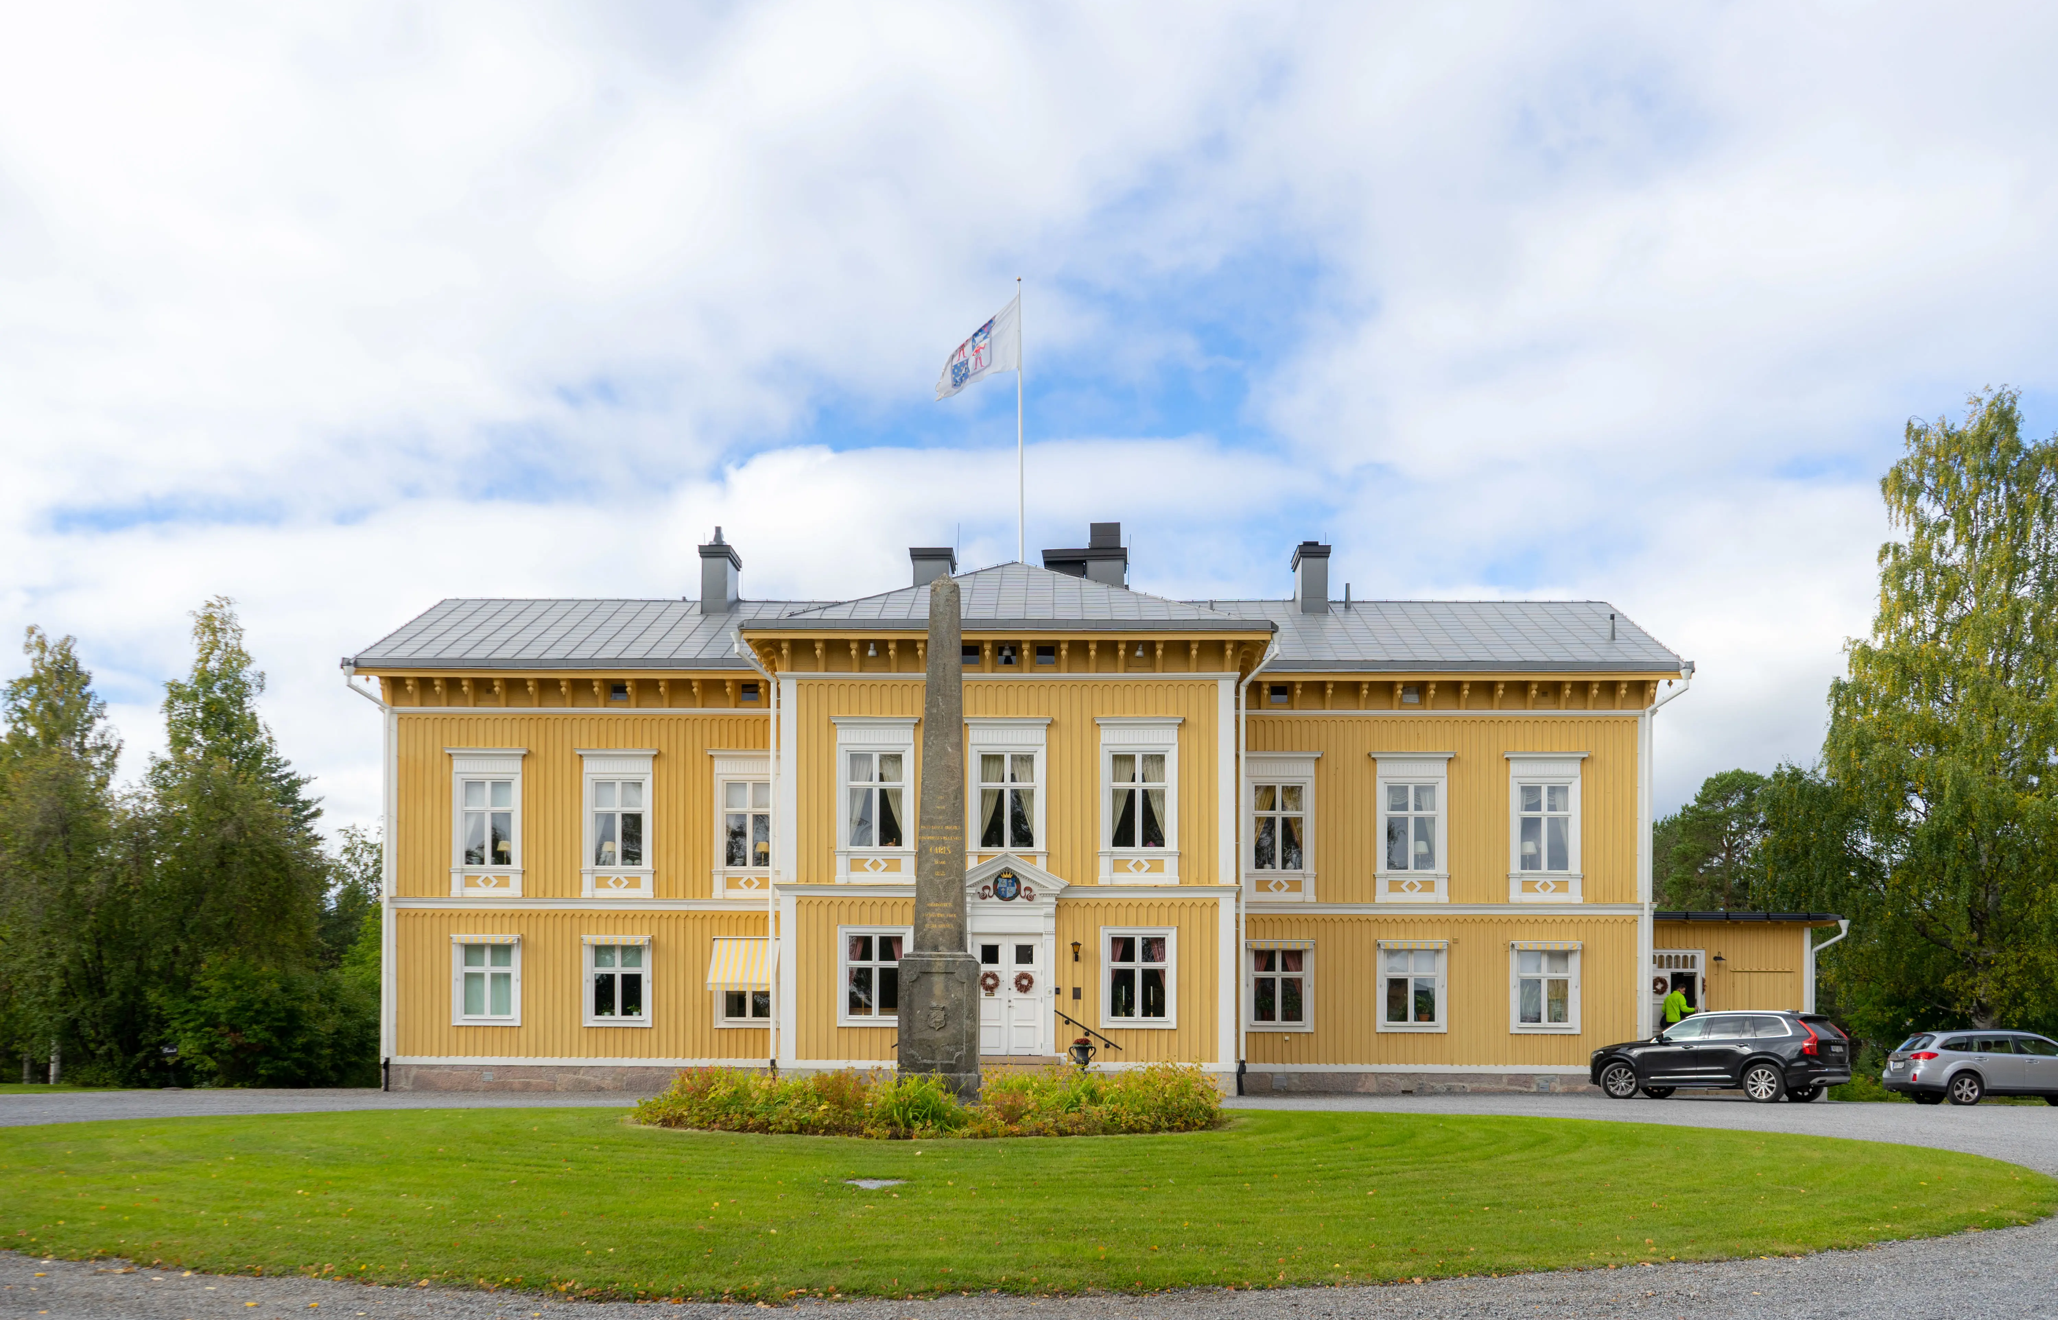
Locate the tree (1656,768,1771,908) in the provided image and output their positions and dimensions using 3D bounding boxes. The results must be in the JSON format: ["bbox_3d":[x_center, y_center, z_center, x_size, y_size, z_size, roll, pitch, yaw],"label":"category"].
[{"bbox_3d":[25.800,9.800,60.000,5.200,11.800,5.200,-1,-3,24],"label":"tree"}]

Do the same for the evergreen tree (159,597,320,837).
[{"bbox_3d":[-21.200,4.800,43.000,5.000,13.000,5.000,2,-3,-24],"label":"evergreen tree"}]

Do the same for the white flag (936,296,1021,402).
[{"bbox_3d":[-1.250,-7.450,38.000,2.200,2.450,0.600,-1,-3,14],"label":"white flag"}]

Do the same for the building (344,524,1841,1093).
[{"bbox_3d":[1.800,3.000,38.500,33.500,13.200,13.800,0,-3,1],"label":"building"}]

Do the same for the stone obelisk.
[{"bbox_3d":[-1.240,2.480,21.900,1.140,7.350,1.140,0,-3,1],"label":"stone obelisk"}]

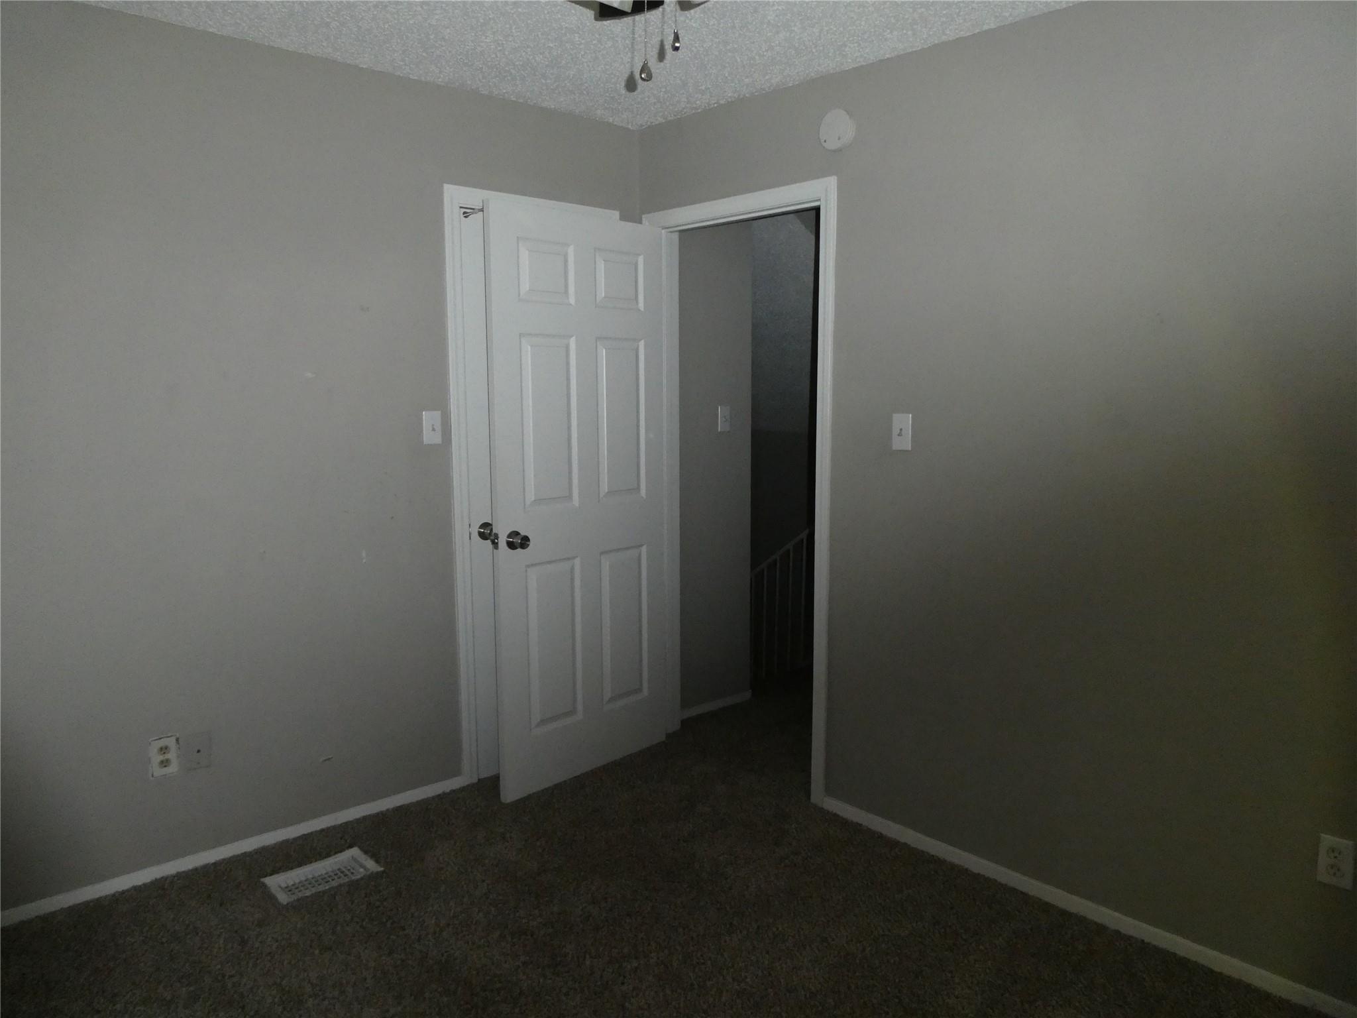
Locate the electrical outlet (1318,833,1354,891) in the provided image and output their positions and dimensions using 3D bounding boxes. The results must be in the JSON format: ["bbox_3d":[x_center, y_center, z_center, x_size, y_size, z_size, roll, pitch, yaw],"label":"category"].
[{"bbox_3d":[1.507,0.810,2.158,0.012,0.115,0.070,-7,10,-42],"label":"electrical outlet"}]

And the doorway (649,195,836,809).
[{"bbox_3d":[0.217,-0.068,3.547,0.130,2.122,0.974,-7,10,-42],"label":"doorway"}]

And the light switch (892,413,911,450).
[{"bbox_3d":[0.694,-0.238,2.924,0.012,0.114,0.070,-7,10,-42],"label":"light switch"}]

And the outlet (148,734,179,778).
[{"bbox_3d":[-1.507,0.728,2.763,0.072,0.115,0.012,-7,10,-42],"label":"outlet"}]

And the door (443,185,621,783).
[{"bbox_3d":[-0.520,-0.074,3.583,0.758,2.125,0.060,-7,10,-42],"label":"door"}]

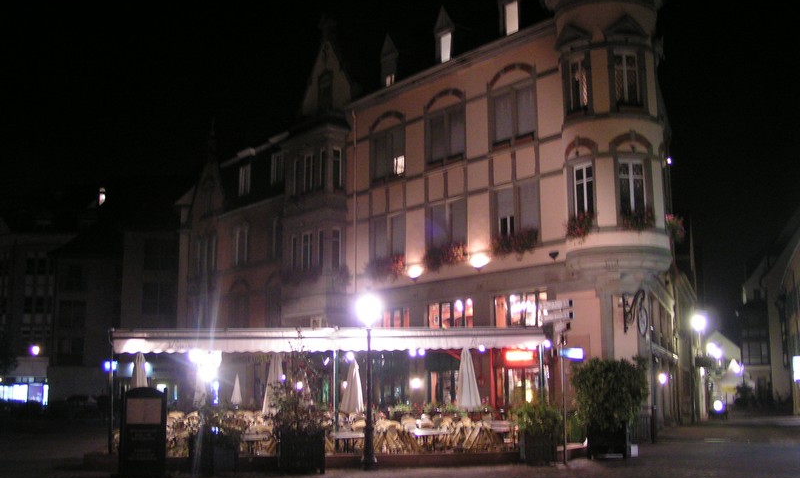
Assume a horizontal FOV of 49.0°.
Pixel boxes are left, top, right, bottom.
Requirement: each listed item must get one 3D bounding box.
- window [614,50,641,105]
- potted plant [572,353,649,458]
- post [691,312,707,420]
[{"bbox_3d":[6.906,-4.896,26.787,0.820,1.800,0.180,1,-10,-7],"label":"window"},{"bbox_3d":[4.838,3.852,20.229,1.700,2.280,1.600,-3,-10,18],"label":"potted plant"},{"bbox_3d":[12.390,5.340,36.372,0.500,4.508,0.500,0,-9,0],"label":"post"}]

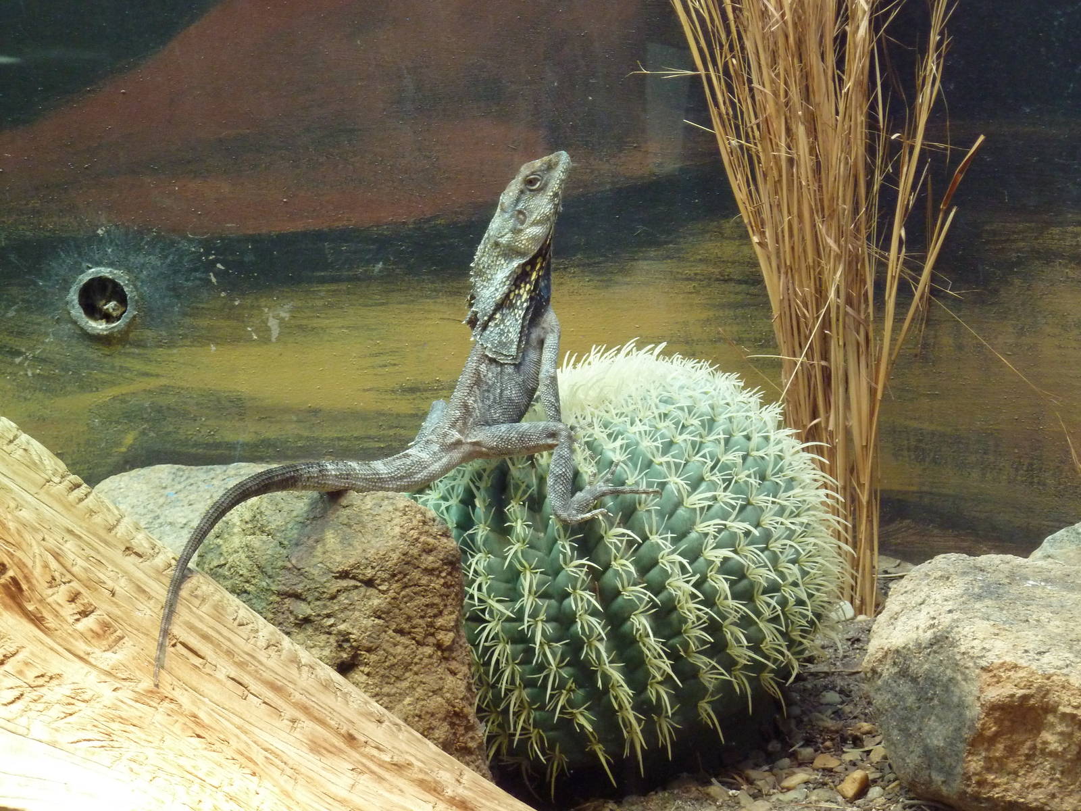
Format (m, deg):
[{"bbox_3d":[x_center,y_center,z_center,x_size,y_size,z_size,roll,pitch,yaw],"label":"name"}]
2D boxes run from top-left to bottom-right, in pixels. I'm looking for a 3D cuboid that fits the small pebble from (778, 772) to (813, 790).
[{"bbox_3d":[0.154,0.226,2.239,0.021,0.009,0.014,0,12,0],"label":"small pebble"}]

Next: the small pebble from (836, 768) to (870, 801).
[{"bbox_3d":[0.187,0.227,2.222,0.019,0.015,0.016,-7,14,-29],"label":"small pebble"}]

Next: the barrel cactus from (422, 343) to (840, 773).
[{"bbox_3d":[0.055,0.096,2.250,0.252,0.250,0.252,0,12,0],"label":"barrel cactus"}]

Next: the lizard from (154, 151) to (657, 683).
[{"bbox_3d":[-0.079,0.007,2.190,0.290,0.285,0.170,-1,12,-7],"label":"lizard"}]

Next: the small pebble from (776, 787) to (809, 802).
[{"bbox_3d":[0.150,0.232,2.213,0.019,0.008,0.014,0,12,0],"label":"small pebble"}]

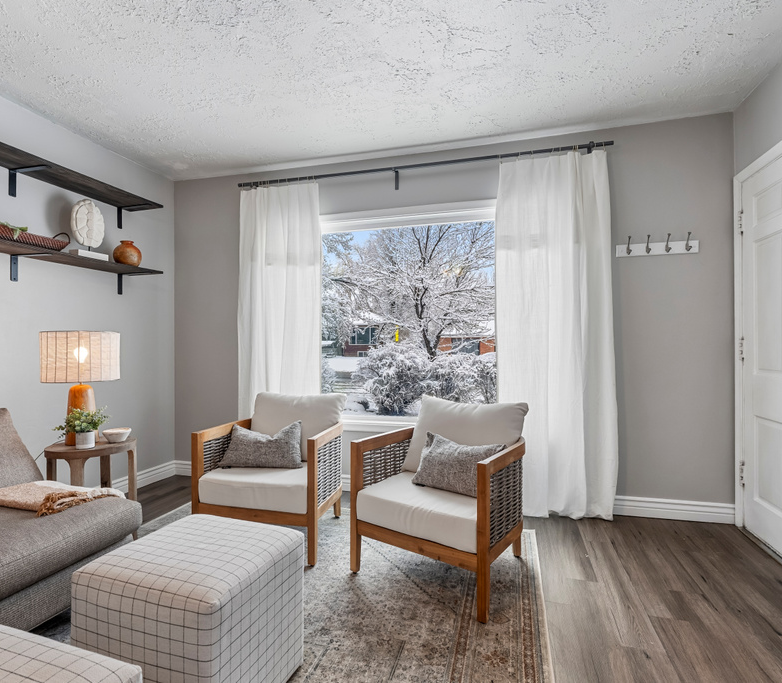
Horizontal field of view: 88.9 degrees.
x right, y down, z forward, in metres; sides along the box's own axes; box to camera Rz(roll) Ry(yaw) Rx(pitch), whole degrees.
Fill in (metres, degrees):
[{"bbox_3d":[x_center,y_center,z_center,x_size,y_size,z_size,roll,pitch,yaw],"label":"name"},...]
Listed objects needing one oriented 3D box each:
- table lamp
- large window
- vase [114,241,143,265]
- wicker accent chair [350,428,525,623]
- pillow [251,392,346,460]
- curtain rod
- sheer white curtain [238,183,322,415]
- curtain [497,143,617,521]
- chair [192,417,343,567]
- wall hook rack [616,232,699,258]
[{"bbox_3d":[-1.879,0.281,2.420,0.390,0.684,0.390,0,0,14],"label":"table lamp"},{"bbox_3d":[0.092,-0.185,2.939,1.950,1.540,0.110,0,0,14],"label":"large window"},{"bbox_3d":[-1.848,-0.608,2.792,0.170,0.186,0.170,0,0,14],"label":"vase"},{"bbox_3d":[0.264,0.784,2.013,0.665,0.630,0.670,0,0,31],"label":"wicker accent chair"},{"bbox_3d":[-0.590,0.525,2.482,0.570,0.450,0.170,0,-25,6],"label":"pillow"},{"bbox_3d":[0.106,-1.155,2.784,2.600,0.130,0.100,0,0,14],"label":"curtain rod"},{"bbox_3d":[-0.859,-0.027,3.046,0.700,2.300,0.130,0,0,14],"label":"sheer white curtain"},{"bbox_3d":[1.060,-0.037,2.567,0.720,2.320,0.140,0,0,14],"label":"curtain"},{"bbox_3d":[-0.660,0.773,2.355,0.700,0.710,0.610,0,0,12],"label":"chair"},{"bbox_3d":[1.681,-0.605,2.498,0.460,0.120,0.060,0,0,14],"label":"wall hook rack"}]

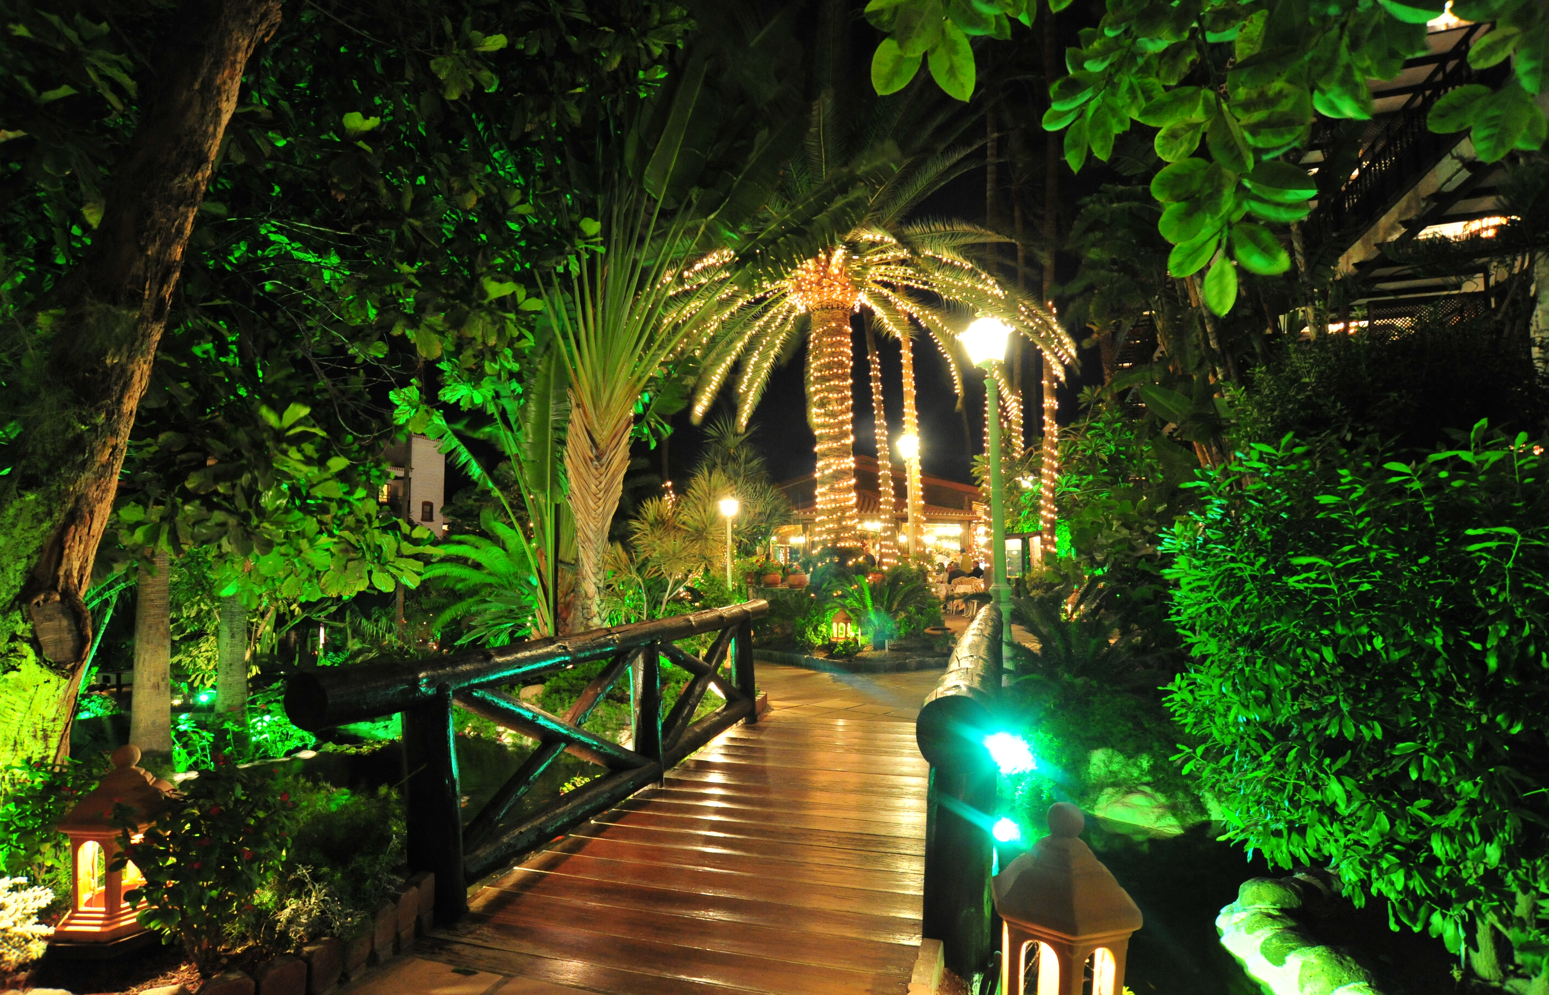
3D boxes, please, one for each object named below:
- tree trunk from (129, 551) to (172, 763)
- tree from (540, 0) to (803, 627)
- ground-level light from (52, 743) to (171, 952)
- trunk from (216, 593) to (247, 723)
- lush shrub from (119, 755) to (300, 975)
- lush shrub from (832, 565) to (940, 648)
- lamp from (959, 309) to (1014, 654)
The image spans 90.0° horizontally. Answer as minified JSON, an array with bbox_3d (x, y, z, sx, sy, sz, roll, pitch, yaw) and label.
[{"bbox_3d":[-4.594,1.163,5.700,0.260,1.600,0.260,2,-6,-39],"label":"tree trunk"},{"bbox_3d":[-1.109,-1.889,8.600,3.000,7.200,2.300,-1,-5,-7],"label":"tree"},{"bbox_3d":[-2.244,1.183,2.650,0.370,0.640,0.370,2,-6,-40],"label":"ground-level light"},{"bbox_3d":[-5.189,1.521,7.400,0.250,1.280,0.250,2,-6,-35],"label":"trunk"},{"bbox_3d":[-1.805,1.168,2.470,0.500,0.680,0.500,2,-6,-36],"label":"lush shrub"},{"bbox_3d":[1.545,1.511,10.800,1.500,1.170,1.400,-2,-5,8],"label":"lush shrub"},{"bbox_3d":[2.111,0.029,7.400,0.460,3.500,0.440,-3,-5,16],"label":"lamp"}]

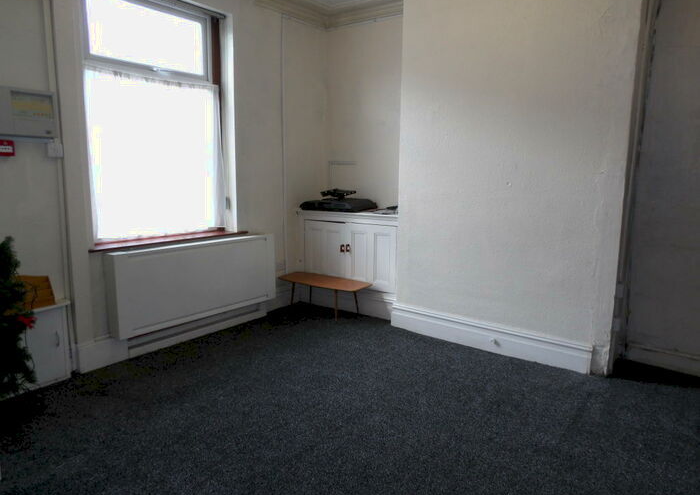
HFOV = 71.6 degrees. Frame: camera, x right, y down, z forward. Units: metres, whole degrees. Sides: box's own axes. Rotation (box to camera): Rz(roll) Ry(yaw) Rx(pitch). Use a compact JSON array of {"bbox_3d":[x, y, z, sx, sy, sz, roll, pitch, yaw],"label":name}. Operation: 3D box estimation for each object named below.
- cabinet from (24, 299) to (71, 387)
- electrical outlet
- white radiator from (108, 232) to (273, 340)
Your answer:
[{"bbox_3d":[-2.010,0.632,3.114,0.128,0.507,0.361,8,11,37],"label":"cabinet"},{"bbox_3d":[-1.889,-0.617,3.104,0.033,0.086,0.088,8,11,37],"label":"electrical outlet"},{"bbox_3d":[-1.208,0.258,3.953,0.163,0.605,1.469,8,11,37],"label":"white radiator"}]

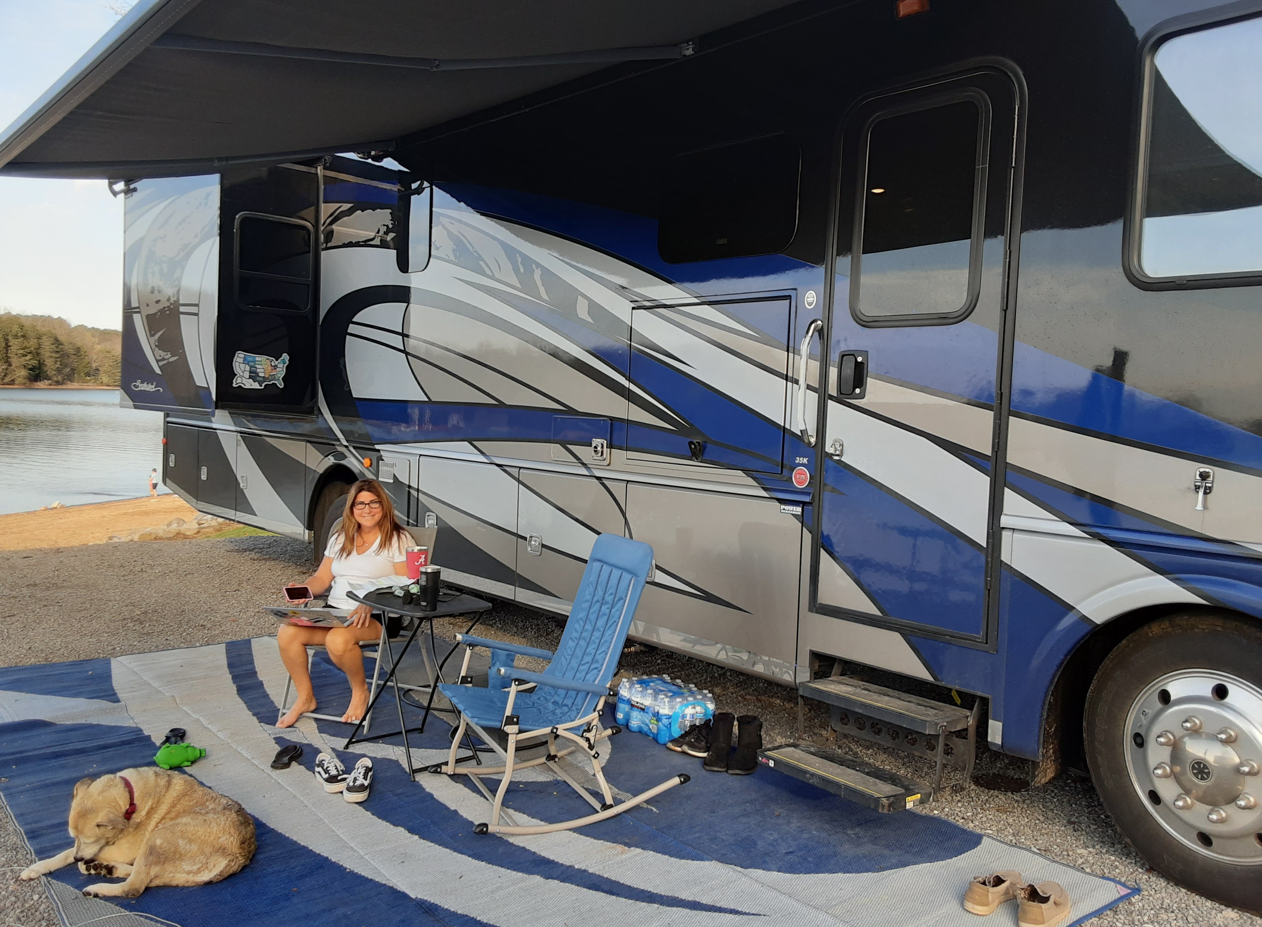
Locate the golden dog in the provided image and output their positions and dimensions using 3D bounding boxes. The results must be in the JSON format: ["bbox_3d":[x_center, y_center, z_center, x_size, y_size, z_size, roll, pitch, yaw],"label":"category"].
[{"bbox_3d":[-1.475,1.102,3.170,0.620,0.300,0.460,2,3,-10],"label":"golden dog"}]

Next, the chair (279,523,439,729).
[{"bbox_3d":[-1.289,0.727,4.827,0.600,0.890,0.570,3,3,18],"label":"chair"}]

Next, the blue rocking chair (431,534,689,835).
[{"bbox_3d":[-0.285,0.773,3.909,0.870,0.980,0.650,1,3,-26],"label":"blue rocking chair"}]

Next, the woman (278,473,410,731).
[{"bbox_3d":[-1.324,0.630,4.735,0.520,1.090,0.600,3,3,17],"label":"woman"}]

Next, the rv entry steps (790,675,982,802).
[{"bbox_3d":[1.002,1.044,3.999,0.340,0.280,0.650,0,4,-41],"label":"rv entry steps"}]

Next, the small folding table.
[{"bbox_3d":[-0.900,0.893,4.275,0.390,0.650,0.585,0,4,-41],"label":"small folding table"}]

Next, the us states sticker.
[{"bbox_3d":[-2.773,-0.698,7.645,0.430,0.280,0.006,0,4,-41],"label":"us states sticker"}]

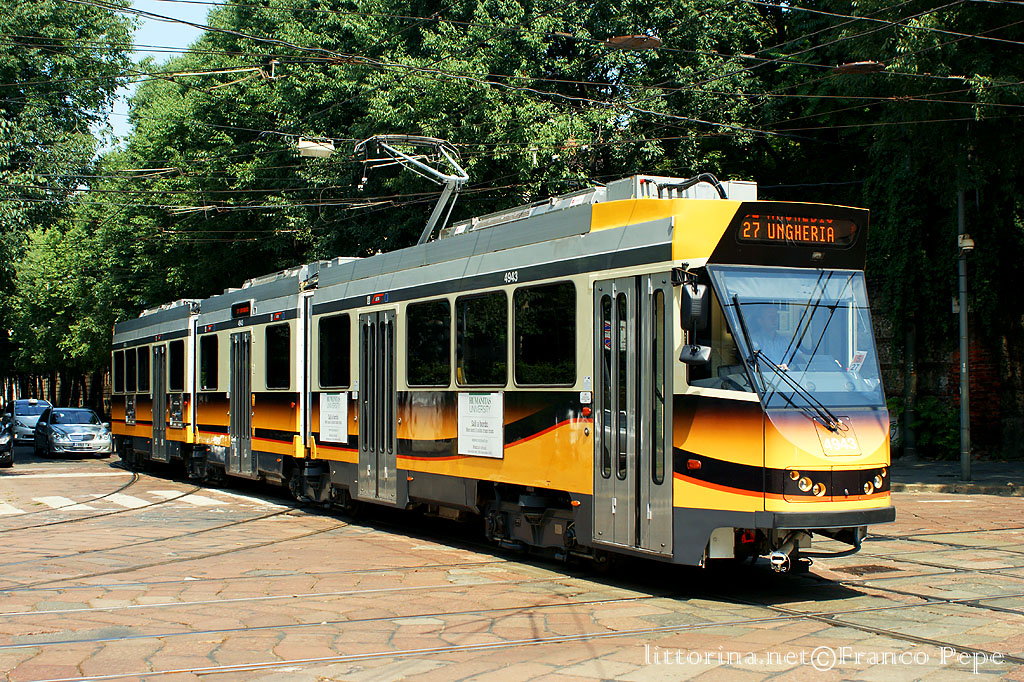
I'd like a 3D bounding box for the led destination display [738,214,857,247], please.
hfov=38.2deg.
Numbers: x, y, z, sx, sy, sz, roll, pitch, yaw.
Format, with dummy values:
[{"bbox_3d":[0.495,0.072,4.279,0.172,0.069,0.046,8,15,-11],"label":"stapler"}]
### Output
[{"bbox_3d":[2.449,-0.937,12.677,1.235,0.245,0.080,1,-2,-25],"label":"led destination display"}]

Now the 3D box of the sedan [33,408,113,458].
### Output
[{"bbox_3d":[-13.536,2.781,45.532,1.810,1.450,4.750,1,-2,-22],"label":"sedan"}]

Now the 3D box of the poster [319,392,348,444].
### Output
[{"bbox_3d":[-2.502,1.075,20.685,0.030,0.700,1.210,1,-2,-25],"label":"poster"}]

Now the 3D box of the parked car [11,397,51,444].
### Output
[{"bbox_3d":[-17.697,3.035,54.728,1.760,1.630,4.350,1,-2,-23],"label":"parked car"}]

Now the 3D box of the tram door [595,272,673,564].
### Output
[{"bbox_3d":[1.079,0.632,13.191,0.080,2.432,1.411,1,-2,-25],"label":"tram door"}]

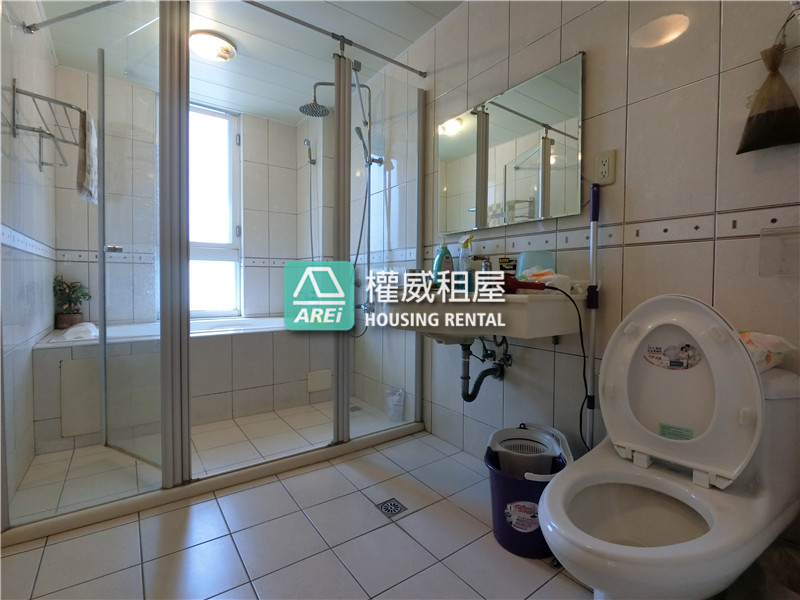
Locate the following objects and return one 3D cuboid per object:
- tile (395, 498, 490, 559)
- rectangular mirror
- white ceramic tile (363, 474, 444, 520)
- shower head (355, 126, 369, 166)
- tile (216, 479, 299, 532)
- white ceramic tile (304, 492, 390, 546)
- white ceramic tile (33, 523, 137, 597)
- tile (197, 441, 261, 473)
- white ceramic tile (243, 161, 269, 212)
[{"bbox_3d":[0.155,0.813,1.320,0.248,0.010,0.248,0,2,-36],"label":"tile"},{"bbox_3d":[0.446,-0.639,1.711,0.020,0.603,0.800,-1,2,-36],"label":"rectangular mirror"},{"bbox_3d":[0.008,0.805,1.525,0.248,0.010,0.248,0,2,-36],"label":"white ceramic tile"},{"bbox_3d":[-0.245,-1.012,2.417,0.055,0.235,0.070,-25,16,-32],"label":"shower head"},{"bbox_3d":[-0.551,0.800,1.440,0.248,0.010,0.248,0,2,-36],"label":"tile"},{"bbox_3d":[-0.194,0.803,1.365,0.248,0.010,0.248,-1,2,-36],"label":"white ceramic tile"},{"bbox_3d":[-0.958,0.802,1.154,0.248,0.010,0.248,0,2,-36],"label":"white ceramic tile"},{"bbox_3d":[-0.853,0.785,1.861,0.248,0.010,0.248,0,2,-36],"label":"tile"},{"bbox_3d":[-1.210,-0.955,3.119,0.205,0.400,0.010,-1,3,-36],"label":"white ceramic tile"}]

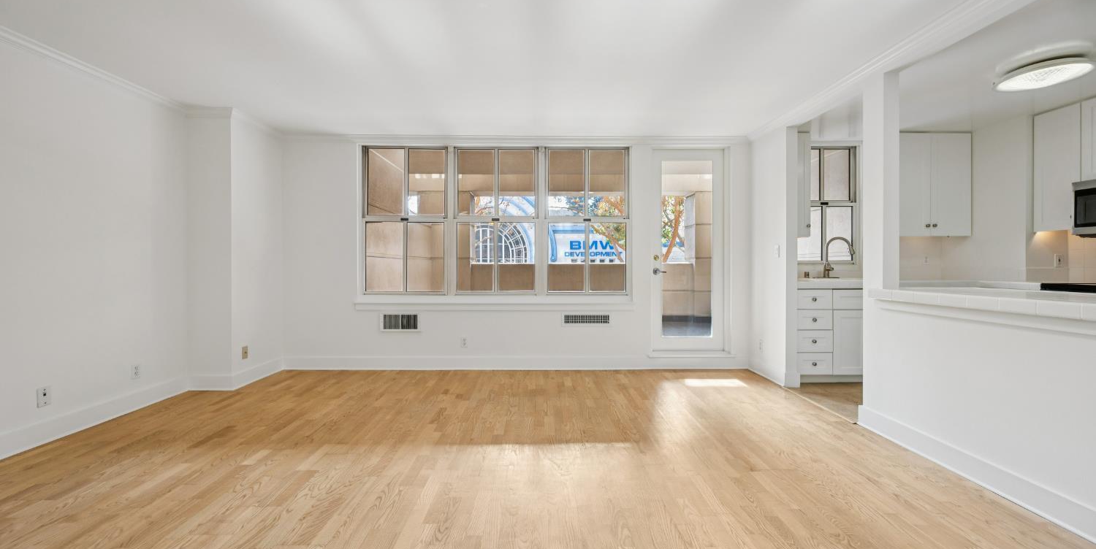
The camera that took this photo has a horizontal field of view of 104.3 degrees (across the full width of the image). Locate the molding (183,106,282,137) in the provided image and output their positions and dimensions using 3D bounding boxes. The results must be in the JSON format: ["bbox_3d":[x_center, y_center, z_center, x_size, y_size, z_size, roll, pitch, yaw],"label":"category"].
[{"bbox_3d":[-2.900,-1.390,4.020,0.420,0.095,0.790,0,1,0],"label":"molding"}]

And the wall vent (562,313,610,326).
[{"bbox_3d":[0.400,0.470,4.405,0.515,0.145,0.022,0,1,0],"label":"wall vent"}]

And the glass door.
[{"bbox_3d":[1.458,-0.254,4.435,0.750,2.090,0.050,0,1,0],"label":"glass door"}]

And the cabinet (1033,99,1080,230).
[{"bbox_3d":[4.270,-0.845,3.460,0.310,0.985,0.325,0,1,0],"label":"cabinet"}]

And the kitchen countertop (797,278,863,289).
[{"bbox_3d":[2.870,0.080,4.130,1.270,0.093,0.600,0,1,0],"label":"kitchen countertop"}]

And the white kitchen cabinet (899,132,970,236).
[{"bbox_3d":[3.680,-0.870,4.255,0.760,0.995,0.320,0,1,0],"label":"white kitchen cabinet"}]

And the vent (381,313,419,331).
[{"bbox_3d":[-1.527,0.495,4.400,0.405,0.195,0.025,0,1,0],"label":"vent"}]

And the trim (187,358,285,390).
[{"bbox_3d":[-2.915,0.930,4.050,0.400,0.150,0.720,0,1,0],"label":"trim"}]

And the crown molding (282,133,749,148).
[{"bbox_3d":[-0.325,-1.385,4.375,4.830,0.100,0.075,0,1,0],"label":"crown molding"}]

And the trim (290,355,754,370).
[{"bbox_3d":[-0.325,0.915,4.405,4.800,0.145,0.022,0,1,0],"label":"trim"}]

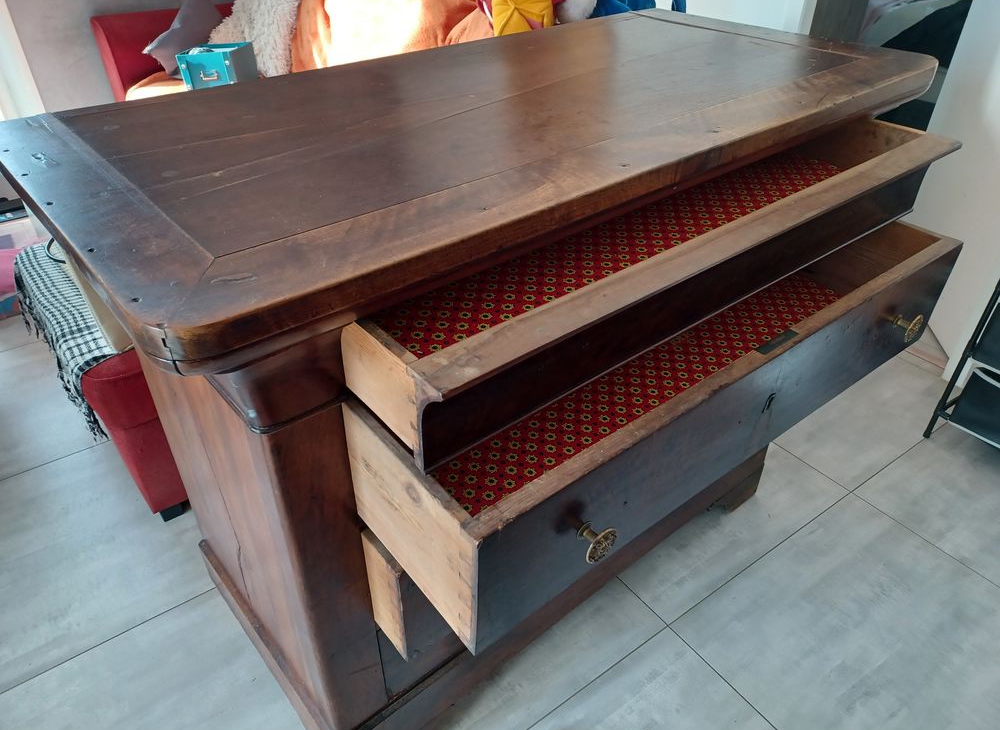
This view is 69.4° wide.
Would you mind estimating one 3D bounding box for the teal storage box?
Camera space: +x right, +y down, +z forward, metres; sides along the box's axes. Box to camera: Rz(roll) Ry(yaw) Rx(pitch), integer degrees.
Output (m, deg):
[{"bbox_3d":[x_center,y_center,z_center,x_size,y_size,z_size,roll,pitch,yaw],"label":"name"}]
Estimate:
[{"bbox_3d":[-1.034,-1.097,2.676,0.207,0.145,0.171,2,35,12],"label":"teal storage box"}]

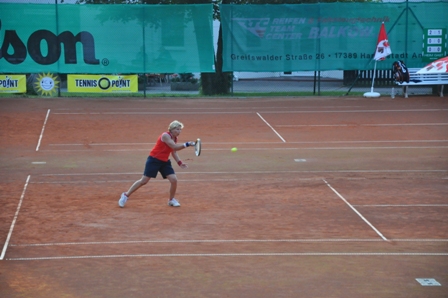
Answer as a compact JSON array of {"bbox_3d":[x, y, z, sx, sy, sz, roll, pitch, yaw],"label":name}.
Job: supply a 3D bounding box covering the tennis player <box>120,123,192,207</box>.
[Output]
[{"bbox_3d":[-1.112,0.247,32.170,1.100,1.430,0.660,2,6,18],"label":"tennis player"}]

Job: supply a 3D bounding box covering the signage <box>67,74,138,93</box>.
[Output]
[{"bbox_3d":[-3.526,-1.900,56.800,2.050,0.510,0.020,-1,6,-4],"label":"signage"}]

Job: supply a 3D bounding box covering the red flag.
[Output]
[{"bbox_3d":[4.621,-3.128,56.700,0.500,1.070,0.320,-1,6,-4],"label":"red flag"}]

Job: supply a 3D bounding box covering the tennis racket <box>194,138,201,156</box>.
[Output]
[{"bbox_3d":[-0.442,-0.045,31.720,0.035,0.270,0.685,5,6,-13],"label":"tennis racket"}]

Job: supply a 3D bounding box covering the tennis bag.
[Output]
[{"bbox_3d":[5.131,-2.234,56.500,0.460,0.620,0.340,-1,6,-4],"label":"tennis bag"}]

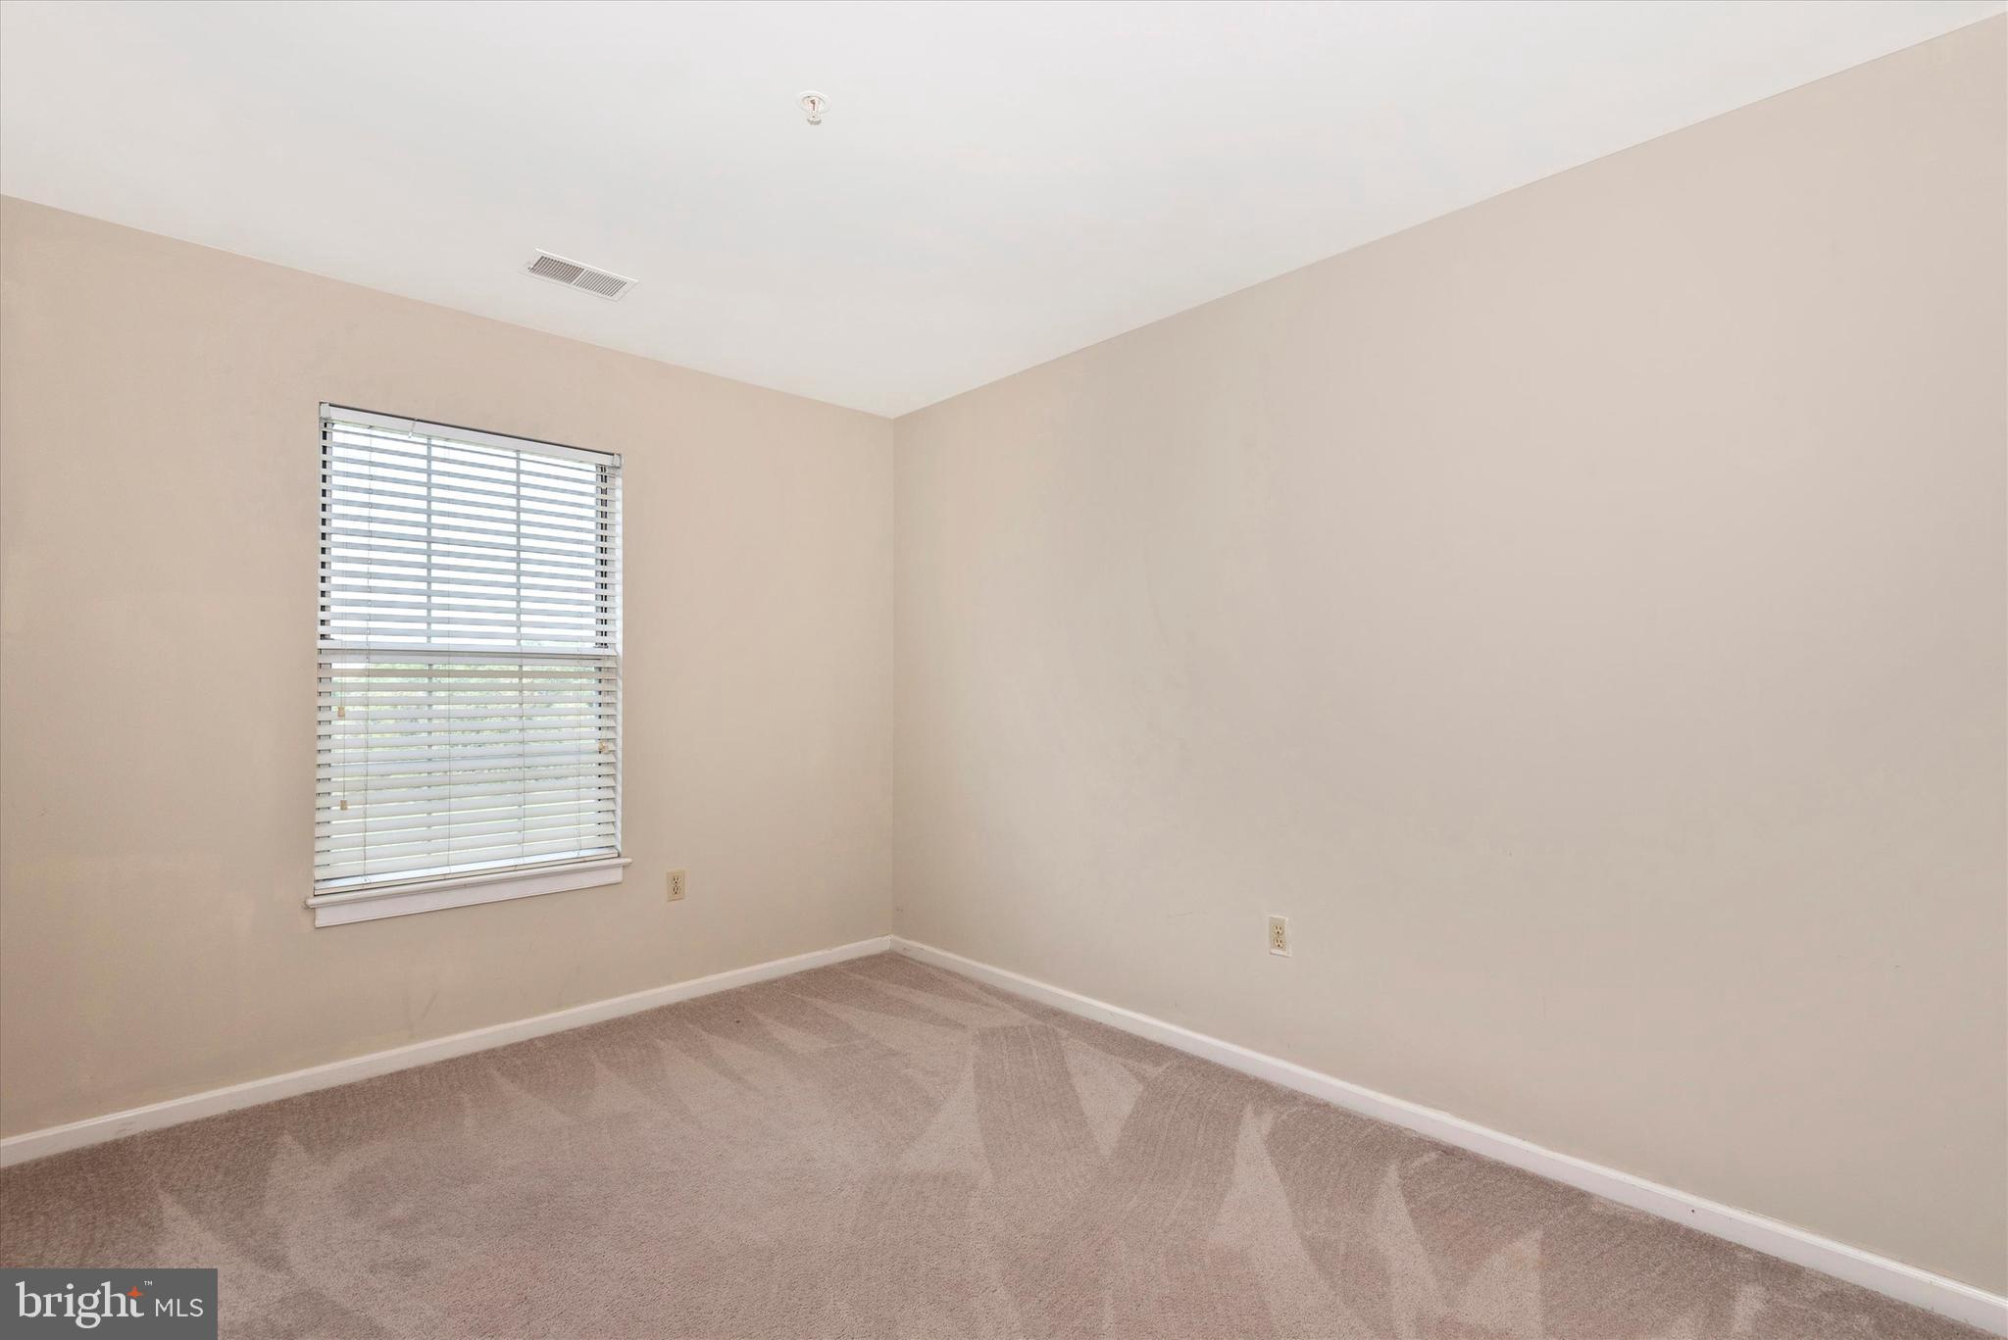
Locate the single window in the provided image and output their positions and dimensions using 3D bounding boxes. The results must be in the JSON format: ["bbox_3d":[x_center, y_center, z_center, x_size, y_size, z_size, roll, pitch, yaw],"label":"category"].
[{"bbox_3d":[-1.770,-0.012,3.050,0.925,1.590,0.120,1,-2,-43],"label":"single window"}]

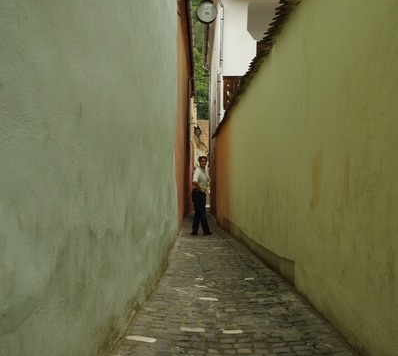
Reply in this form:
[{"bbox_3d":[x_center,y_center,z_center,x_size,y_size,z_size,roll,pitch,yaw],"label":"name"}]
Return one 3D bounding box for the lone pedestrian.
[{"bbox_3d":[0.060,0.385,12.200,0.420,1.700,0.500,-1,-2,35],"label":"lone pedestrian"}]

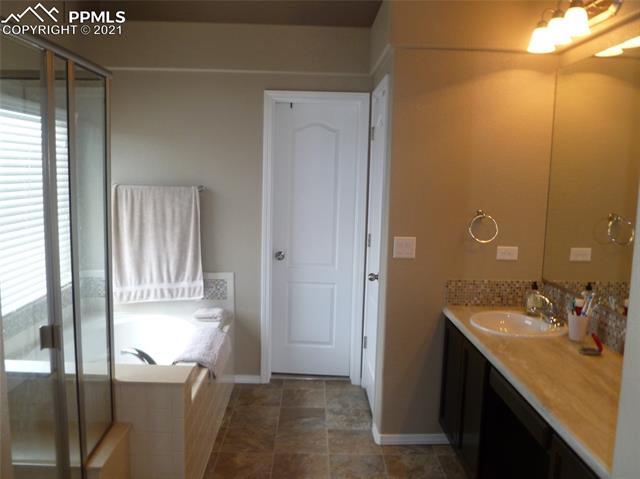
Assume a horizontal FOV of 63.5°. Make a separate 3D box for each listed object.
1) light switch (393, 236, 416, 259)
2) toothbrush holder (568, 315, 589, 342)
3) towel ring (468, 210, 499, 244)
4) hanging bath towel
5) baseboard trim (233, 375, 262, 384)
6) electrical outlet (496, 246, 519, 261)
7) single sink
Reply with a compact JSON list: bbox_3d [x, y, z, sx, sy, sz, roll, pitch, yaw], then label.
[{"bbox_3d":[0.463,0.045,2.819,0.117,0.115,0.012,1,7,-1],"label":"light switch"},{"bbox_3d":[1.169,0.392,2.342,0.087,0.117,0.087,1,7,-1],"label":"toothbrush holder"},{"bbox_3d":[0.886,-0.070,2.807,0.158,0.178,0.070,1,7,-1],"label":"towel ring"},{"bbox_3d":[-1.125,0.044,3.587,0.635,0.820,0.090,1,7,-1],"label":"hanging bath towel"},{"bbox_3d":[-0.528,1.025,3.802,0.198,0.062,0.014,1,7,-1],"label":"baseboard trim"},{"bbox_3d":[1.043,0.080,2.868,0.115,0.073,0.010,1,7,-1],"label":"electrical outlet"},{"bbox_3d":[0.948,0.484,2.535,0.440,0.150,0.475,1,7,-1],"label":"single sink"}]

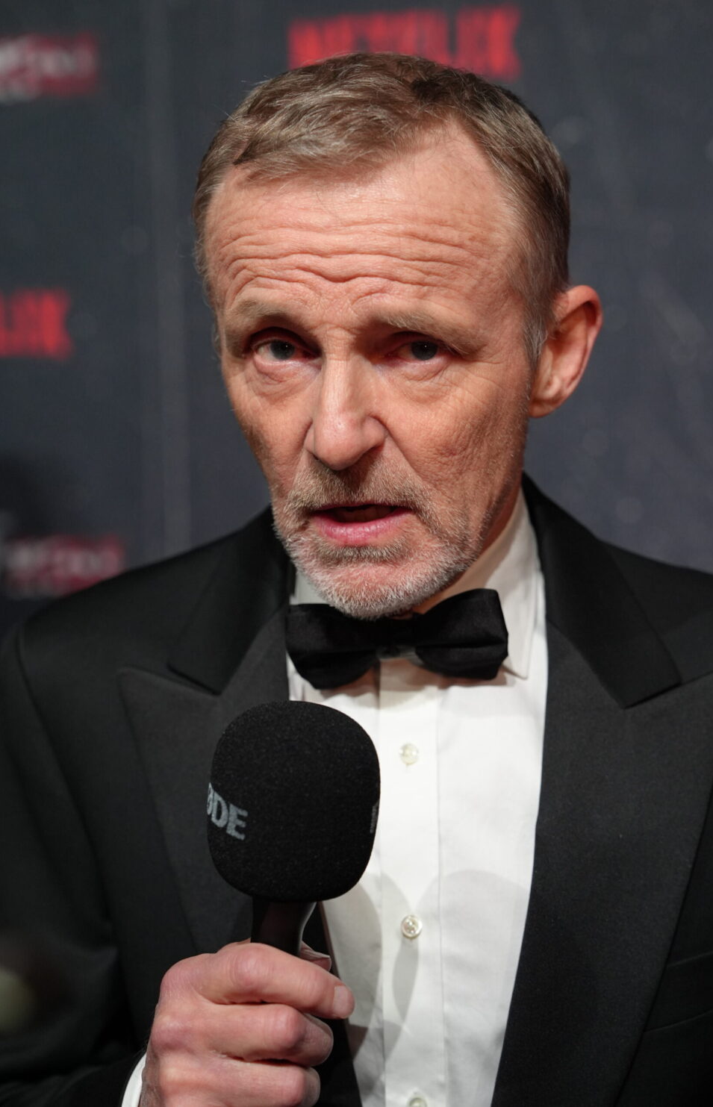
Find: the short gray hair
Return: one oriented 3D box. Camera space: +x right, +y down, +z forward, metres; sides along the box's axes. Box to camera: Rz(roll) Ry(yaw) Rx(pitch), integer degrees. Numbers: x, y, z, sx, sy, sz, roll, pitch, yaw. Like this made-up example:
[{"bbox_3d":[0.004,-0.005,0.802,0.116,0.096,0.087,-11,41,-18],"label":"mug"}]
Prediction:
[{"bbox_3d":[0.013,-0.151,1.006,0.172,0.170,0.197,0,14,17],"label":"short gray hair"}]

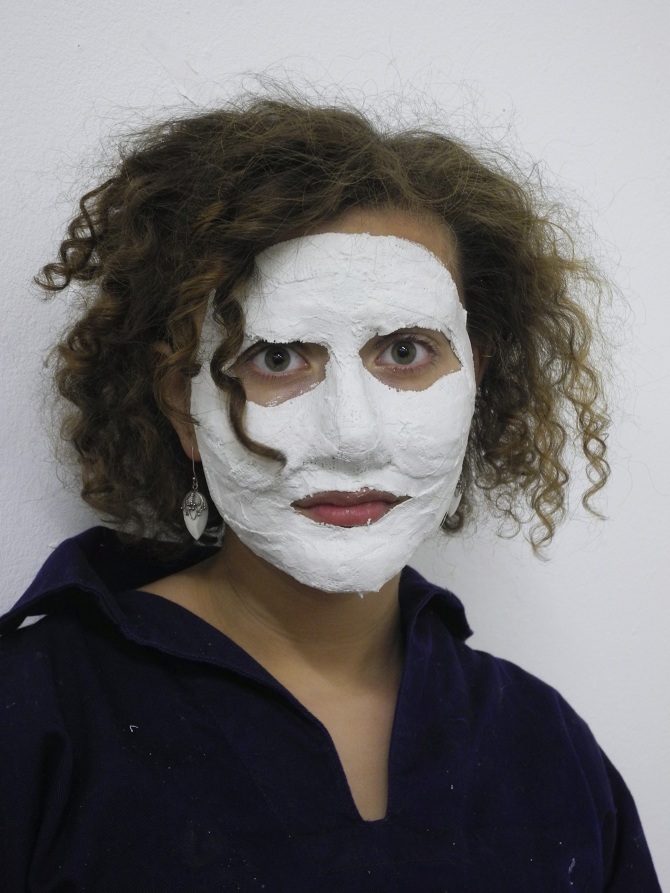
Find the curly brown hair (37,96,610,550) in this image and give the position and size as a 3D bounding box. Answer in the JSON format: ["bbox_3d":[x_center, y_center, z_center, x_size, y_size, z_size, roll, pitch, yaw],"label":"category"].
[{"bbox_3d":[-0.006,-0.065,0.832,0.300,0.240,0.220,-3,0,-12],"label":"curly brown hair"}]

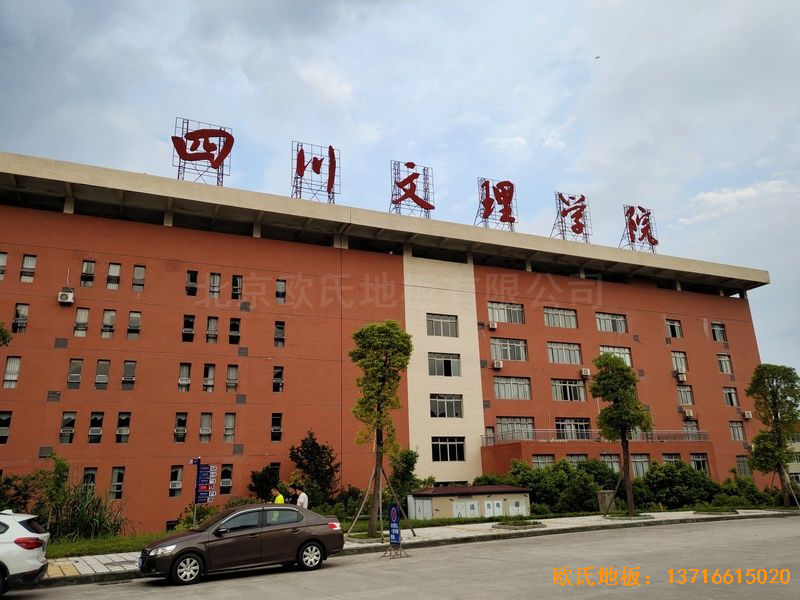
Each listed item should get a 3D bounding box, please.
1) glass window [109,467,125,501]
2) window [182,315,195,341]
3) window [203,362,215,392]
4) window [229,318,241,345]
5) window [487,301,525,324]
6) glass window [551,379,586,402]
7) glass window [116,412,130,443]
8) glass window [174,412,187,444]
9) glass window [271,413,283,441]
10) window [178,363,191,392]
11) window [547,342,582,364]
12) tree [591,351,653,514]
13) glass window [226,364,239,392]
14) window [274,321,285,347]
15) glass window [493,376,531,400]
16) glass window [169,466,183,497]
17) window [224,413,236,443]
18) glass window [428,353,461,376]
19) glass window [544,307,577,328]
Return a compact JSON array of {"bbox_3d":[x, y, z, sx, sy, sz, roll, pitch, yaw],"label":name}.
[{"bbox_3d":[-17.240,11.216,36.748,0.710,1.893,0.150,5,-19,-23],"label":"glass window"},{"bbox_3d":[-14.700,2.006,41.884,0.718,1.921,0.150,5,-18,-22],"label":"window"},{"bbox_3d":[-13.418,5.467,42.282,0.718,2.020,0.160,5,-18,-22],"label":"window"},{"bbox_3d":[-11.563,2.243,42.175,0.729,1.844,0.150,5,-19,-23],"label":"window"},{"bbox_3d":[10.169,1.284,57.160,3.891,2.000,0.200,5,-18,-22],"label":"window"},{"bbox_3d":[15.165,8.100,53.880,3.677,1.974,0.160,5,-18,-22],"label":"glass window"},{"bbox_3d":[-17.945,8.320,39.095,0.730,1.982,0.150,6,-19,-22],"label":"glass window"},{"bbox_3d":[-14.712,8.585,40.446,0.699,1.965,0.150,6,-19,-22],"label":"glass window"},{"bbox_3d":[-8.491,8.790,41.442,0.700,1.867,0.150,5,-19,-23],"label":"glass window"},{"bbox_3d":[-15.472,5.599,43.275,0.735,2.045,0.180,5,-18,-23],"label":"window"},{"bbox_3d":[14.551,4.743,53.053,3.534,1.863,0.150,5,-19,-23],"label":"window"},{"bbox_3d":[9.420,5.560,25.500,2.600,6.800,2.600,5,-18,-22],"label":"tree"},{"bbox_3d":[-11.714,5.501,42.090,0.708,1.913,0.150,5,-18,-22],"label":"glass window"},{"bbox_3d":[-9.006,2.568,45.119,0.769,1.972,0.160,5,-18,-22],"label":"window"},{"bbox_3d":[10.183,7.989,54.028,3.811,2.027,0.180,5,-18,-23],"label":"glass window"},{"bbox_3d":[-14.466,11.730,38.919,0.719,1.920,0.150,5,-18,-22],"label":"glass window"},{"bbox_3d":[-12.305,9.236,43.533,0.730,2.023,0.180,5,-18,-23],"label":"window"},{"bbox_3d":[3.885,5.629,51.956,3.054,1.979,0.180,5,-18,-23],"label":"glass window"},{"bbox_3d":[14.441,1.685,53.987,3.603,1.818,0.150,5,-19,-23],"label":"glass window"}]

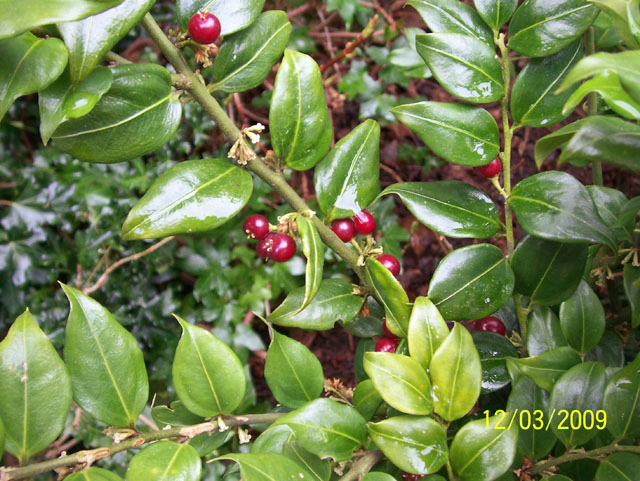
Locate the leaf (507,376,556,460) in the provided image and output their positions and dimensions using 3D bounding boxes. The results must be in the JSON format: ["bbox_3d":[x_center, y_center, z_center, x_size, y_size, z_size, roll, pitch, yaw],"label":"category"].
[{"bbox_3d":[0.076,0.062,0.250,0.018,0.006,0.033,4,73,1],"label":"leaf"}]

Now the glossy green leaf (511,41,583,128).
[{"bbox_3d":[0.101,-0.069,0.305,0.023,0.008,0.055,36,70,8],"label":"glossy green leaf"}]

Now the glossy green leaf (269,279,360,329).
[{"bbox_3d":[-0.002,0.028,0.295,0.041,0.008,0.019,-13,61,-8],"label":"glossy green leaf"}]

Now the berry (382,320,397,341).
[{"bbox_3d":[0.033,0.039,0.315,0.011,0.011,0.011,0,40,0],"label":"berry"}]

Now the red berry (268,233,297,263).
[{"bbox_3d":[-0.014,0.003,0.270,0.011,0.011,0.011,0,40,0],"label":"red berry"}]

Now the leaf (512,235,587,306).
[{"bbox_3d":[0.093,0.011,0.283,0.030,0.006,0.035,31,90,9],"label":"leaf"}]

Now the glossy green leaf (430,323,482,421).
[{"bbox_3d":[0.040,0.039,0.210,0.016,0.006,0.030,8,72,-4],"label":"glossy green leaf"}]

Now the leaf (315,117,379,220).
[{"bbox_3d":[0.009,-0.023,0.225,0.020,0.008,0.038,20,77,15],"label":"leaf"}]

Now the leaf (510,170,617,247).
[{"bbox_3d":[0.084,-0.008,0.241,0.039,0.008,0.025,27,69,4],"label":"leaf"}]

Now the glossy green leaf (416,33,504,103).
[{"bbox_3d":[0.053,-0.067,0.264,0.039,0.007,0.024,27,68,-12],"label":"glossy green leaf"}]

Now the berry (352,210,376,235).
[{"bbox_3d":[0.017,-0.007,0.270,0.009,0.009,0.009,0,41,0],"label":"berry"}]

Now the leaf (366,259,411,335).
[{"bbox_3d":[0.024,0.020,0.256,0.008,0.015,0.033,2,54,-52],"label":"leaf"}]

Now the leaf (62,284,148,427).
[{"bbox_3d":[-0.066,0.034,0.210,0.022,0.008,0.050,-29,76,-11],"label":"leaf"}]

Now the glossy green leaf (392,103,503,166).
[{"bbox_3d":[0.042,-0.036,0.235,0.039,0.008,0.020,21,72,11],"label":"glossy green leaf"}]

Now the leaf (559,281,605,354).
[{"bbox_3d":[0.125,0.037,0.335,0.021,0.007,0.035,1,84,-6],"label":"leaf"}]

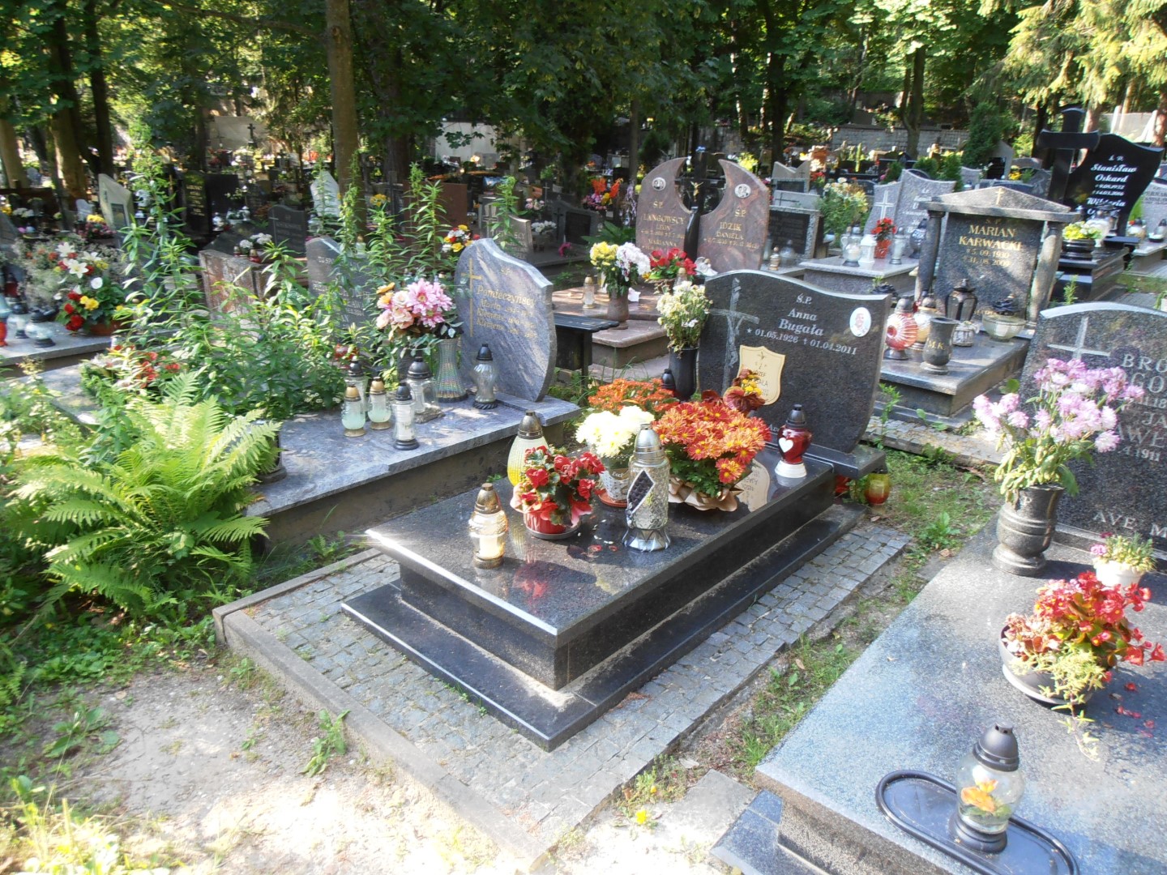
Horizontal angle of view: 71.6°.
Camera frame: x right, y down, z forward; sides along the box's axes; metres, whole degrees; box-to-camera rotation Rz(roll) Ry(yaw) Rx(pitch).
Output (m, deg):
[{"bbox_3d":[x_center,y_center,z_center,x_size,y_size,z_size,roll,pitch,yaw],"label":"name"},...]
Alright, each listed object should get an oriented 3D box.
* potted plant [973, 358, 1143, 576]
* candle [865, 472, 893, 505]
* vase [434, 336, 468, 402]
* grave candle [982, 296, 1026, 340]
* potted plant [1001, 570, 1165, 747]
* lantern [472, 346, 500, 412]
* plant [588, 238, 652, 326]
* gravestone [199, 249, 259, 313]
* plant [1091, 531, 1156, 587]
[{"bbox_3d":[1.413,0.099,2.492,0.444,0.665,0.404,13,24,29],"label":"potted plant"},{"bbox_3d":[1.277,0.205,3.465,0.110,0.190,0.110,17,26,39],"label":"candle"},{"bbox_3d":[-0.679,-0.353,4.133,0.168,0.330,0.168,-2,21,-9],"label":"vase"},{"bbox_3d":[2.785,-0.786,5.360,0.291,0.276,0.291,17,26,40],"label":"grave candle"},{"bbox_3d":[1.236,0.486,2.005,0.360,0.250,0.330,13,24,32],"label":"potted plant"},{"bbox_3d":[-0.508,-0.315,4.201,0.130,0.313,0.130,-3,20,-7],"label":"lantern"},{"bbox_3d":[0.268,-1.091,5.853,0.442,0.596,0.384,2,21,2],"label":"plant"},{"bbox_3d":[-2.461,-1.057,5.736,0.757,0.476,0.111,18,26,38],"label":"gravestone"},{"bbox_3d":[1.672,0.386,2.503,0.170,0.145,0.165,18,25,38],"label":"plant"}]

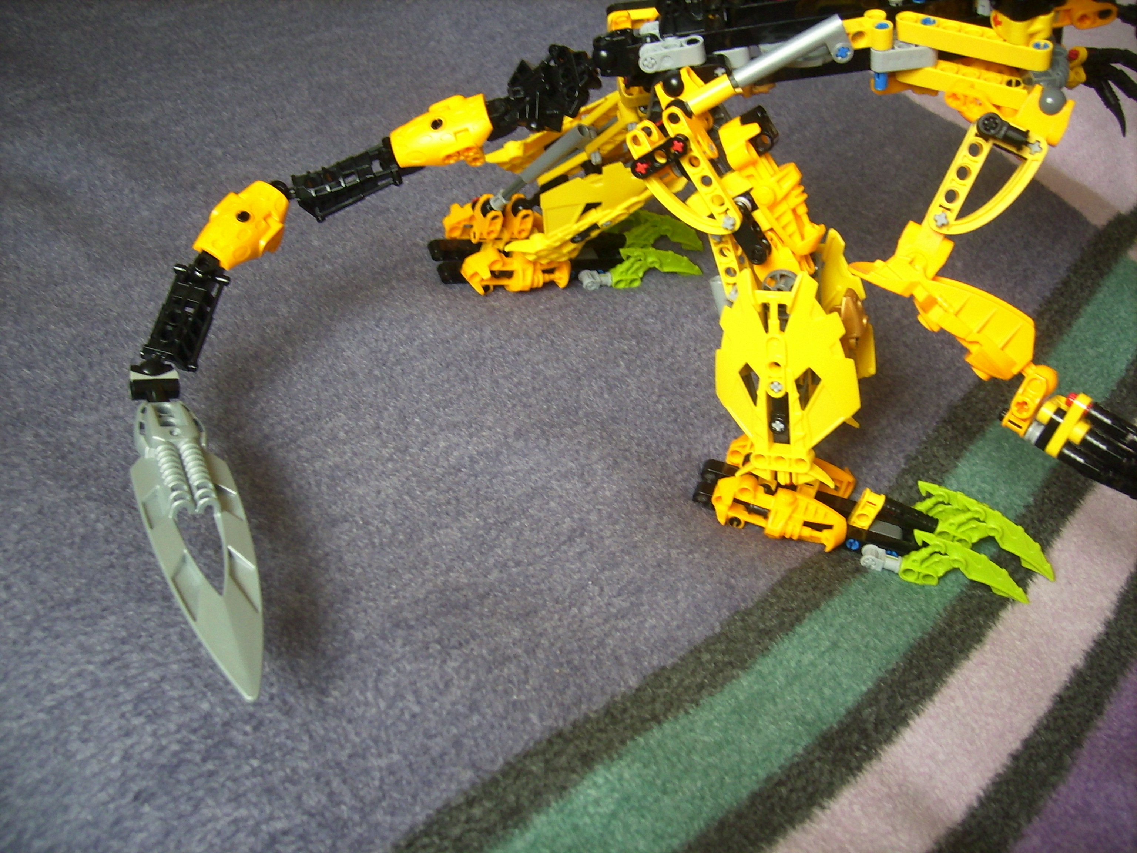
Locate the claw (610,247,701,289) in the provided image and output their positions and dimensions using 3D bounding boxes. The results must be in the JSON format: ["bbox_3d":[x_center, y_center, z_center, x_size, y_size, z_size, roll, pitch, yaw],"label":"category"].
[{"bbox_3d":[0.049,-0.087,0.578,0.050,0.022,0.009,2,40,-13],"label":"claw"}]

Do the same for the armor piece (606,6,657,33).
[{"bbox_3d":[0.026,-0.161,0.415,0.021,0.011,0.012,10,42,11],"label":"armor piece"}]

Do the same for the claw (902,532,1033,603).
[{"bbox_3d":[0.157,0.054,0.415,0.050,0.022,0.009,25,46,13],"label":"claw"}]

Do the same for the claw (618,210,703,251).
[{"bbox_3d":[0.052,-0.110,0.590,0.050,0.022,0.009,2,40,-13],"label":"claw"}]

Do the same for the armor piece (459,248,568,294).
[{"bbox_3d":[-0.029,-0.082,0.560,0.056,0.020,0.016,-5,41,-7],"label":"armor piece"}]

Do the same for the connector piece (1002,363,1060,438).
[{"bbox_3d":[0.145,-0.008,0.330,0.009,0.022,0.009,34,26,24],"label":"connector piece"}]

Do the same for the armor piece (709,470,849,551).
[{"bbox_3d":[0.087,0.035,0.434,0.055,0.020,0.016,18,44,19],"label":"armor piece"}]

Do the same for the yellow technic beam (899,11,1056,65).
[{"bbox_3d":[0.143,-0.137,0.373,0.056,0.008,0.008,24,54,24],"label":"yellow technic beam"}]

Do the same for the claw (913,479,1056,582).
[{"bbox_3d":[0.167,0.042,0.422,0.053,0.023,0.010,25,46,13],"label":"claw"}]

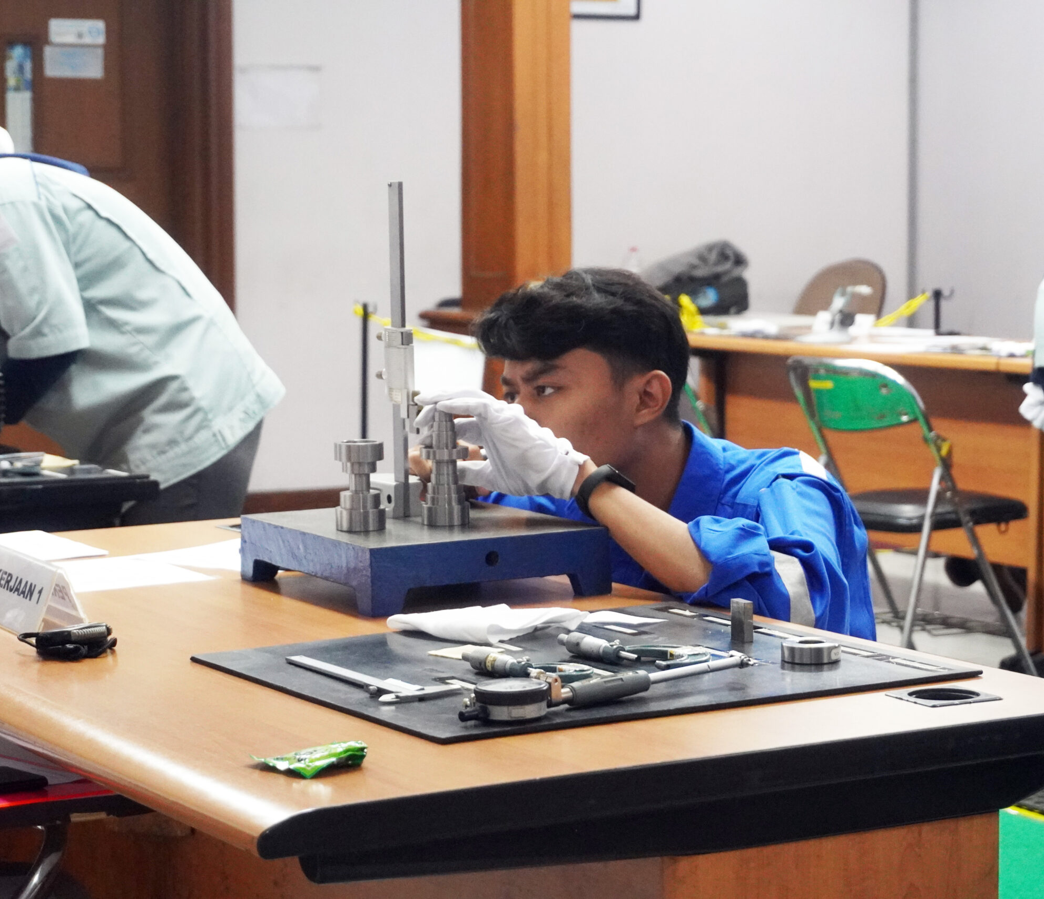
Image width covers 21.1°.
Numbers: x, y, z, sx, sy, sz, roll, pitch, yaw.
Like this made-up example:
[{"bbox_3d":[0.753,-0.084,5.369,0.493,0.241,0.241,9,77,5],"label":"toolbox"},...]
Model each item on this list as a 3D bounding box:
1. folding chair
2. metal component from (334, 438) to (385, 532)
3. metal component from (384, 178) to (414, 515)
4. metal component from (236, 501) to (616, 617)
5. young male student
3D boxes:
[{"bbox_3d":[0.891,0.146,6.566,0.490,0.756,0.450,-4,7,-36],"label":"folding chair"},{"bbox_3d":[-0.157,0.036,2.752,0.047,0.084,0.047,-1,6,0],"label":"metal component"},{"bbox_3d":[-0.124,-0.103,2.836,0.019,0.342,0.031,-4,7,-29],"label":"metal component"},{"bbox_3d":[-0.100,0.104,2.816,0.260,0.066,0.305,-4,7,-29],"label":"metal component"},{"bbox_3d":[0.169,0.351,3.013,0.660,1.050,0.520,-3,6,-24],"label":"young male student"}]

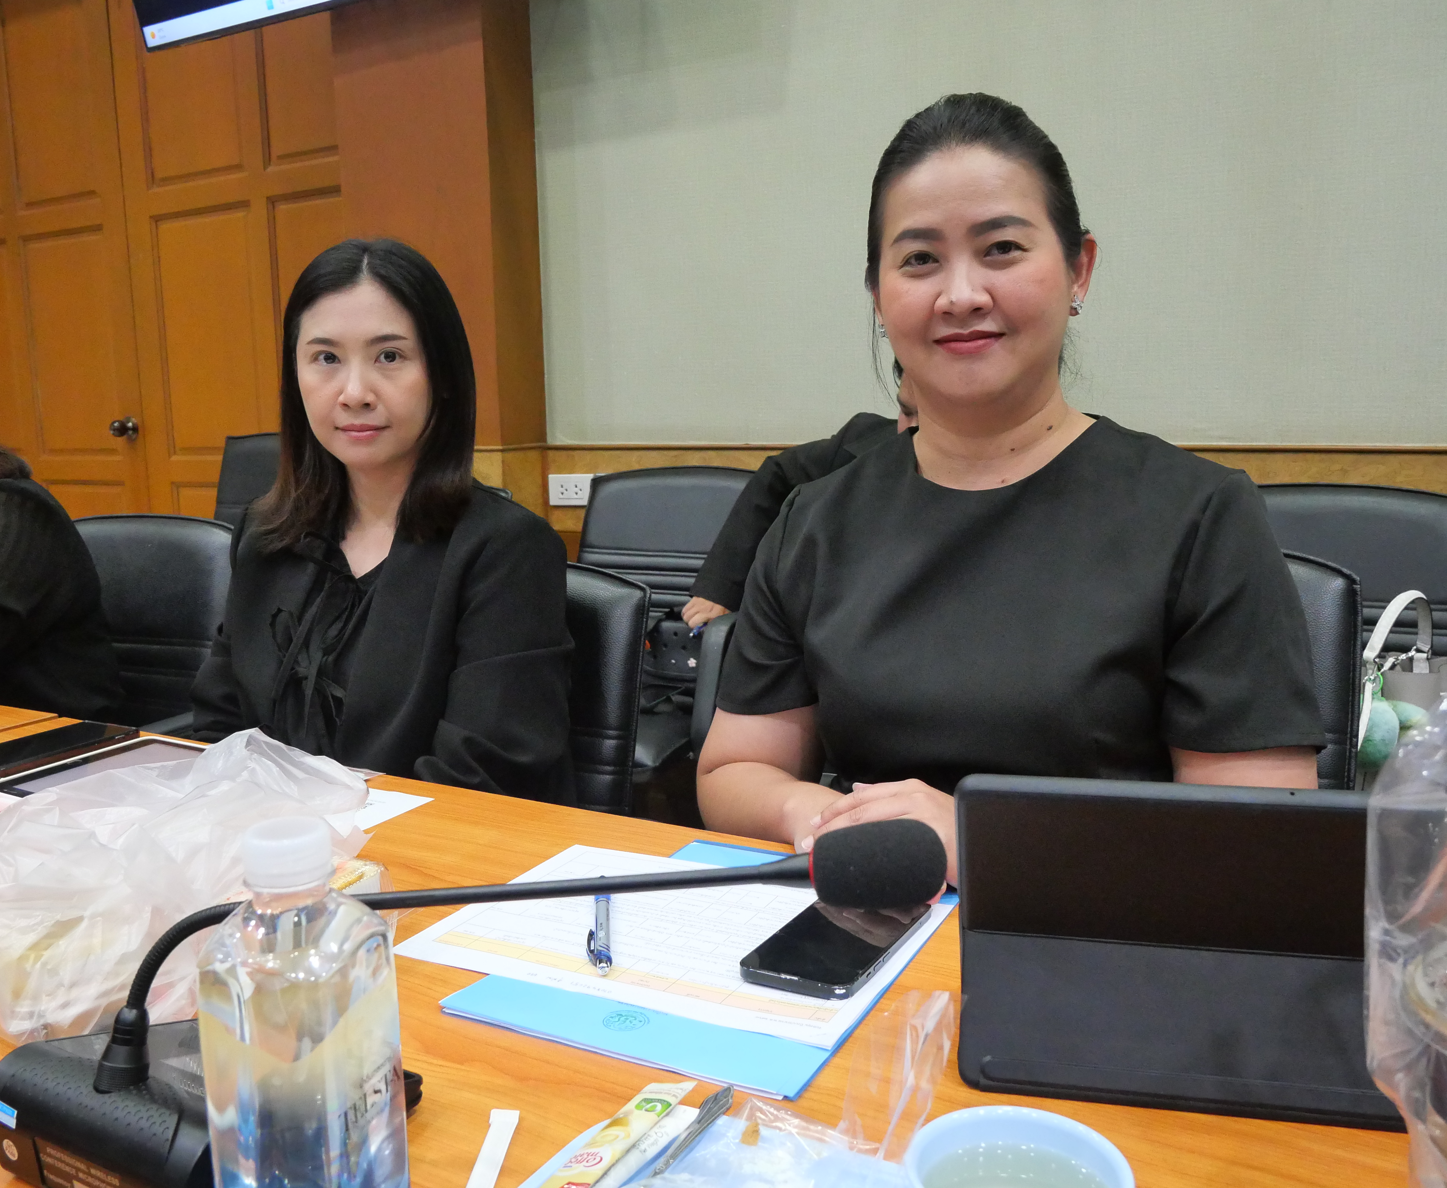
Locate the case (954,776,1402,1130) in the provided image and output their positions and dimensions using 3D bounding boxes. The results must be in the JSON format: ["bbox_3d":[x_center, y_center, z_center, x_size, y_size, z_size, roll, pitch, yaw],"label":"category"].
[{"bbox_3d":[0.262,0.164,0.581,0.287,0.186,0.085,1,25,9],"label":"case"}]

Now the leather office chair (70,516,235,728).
[{"bbox_3d":[-0.965,0.389,1.556,0.600,0.960,0.640,2,9,20],"label":"leather office chair"}]

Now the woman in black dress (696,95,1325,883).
[{"bbox_3d":[0.173,0.264,0.957,0.530,1.350,0.650,3,9,24],"label":"woman in black dress"}]

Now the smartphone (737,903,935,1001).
[{"bbox_3d":[0.075,0.217,0.749,0.071,0.008,0.147,4,9,29],"label":"smartphone"}]

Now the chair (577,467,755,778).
[{"bbox_3d":[-0.185,0.270,2.251,0.600,0.985,0.640,3,9,27],"label":"chair"}]

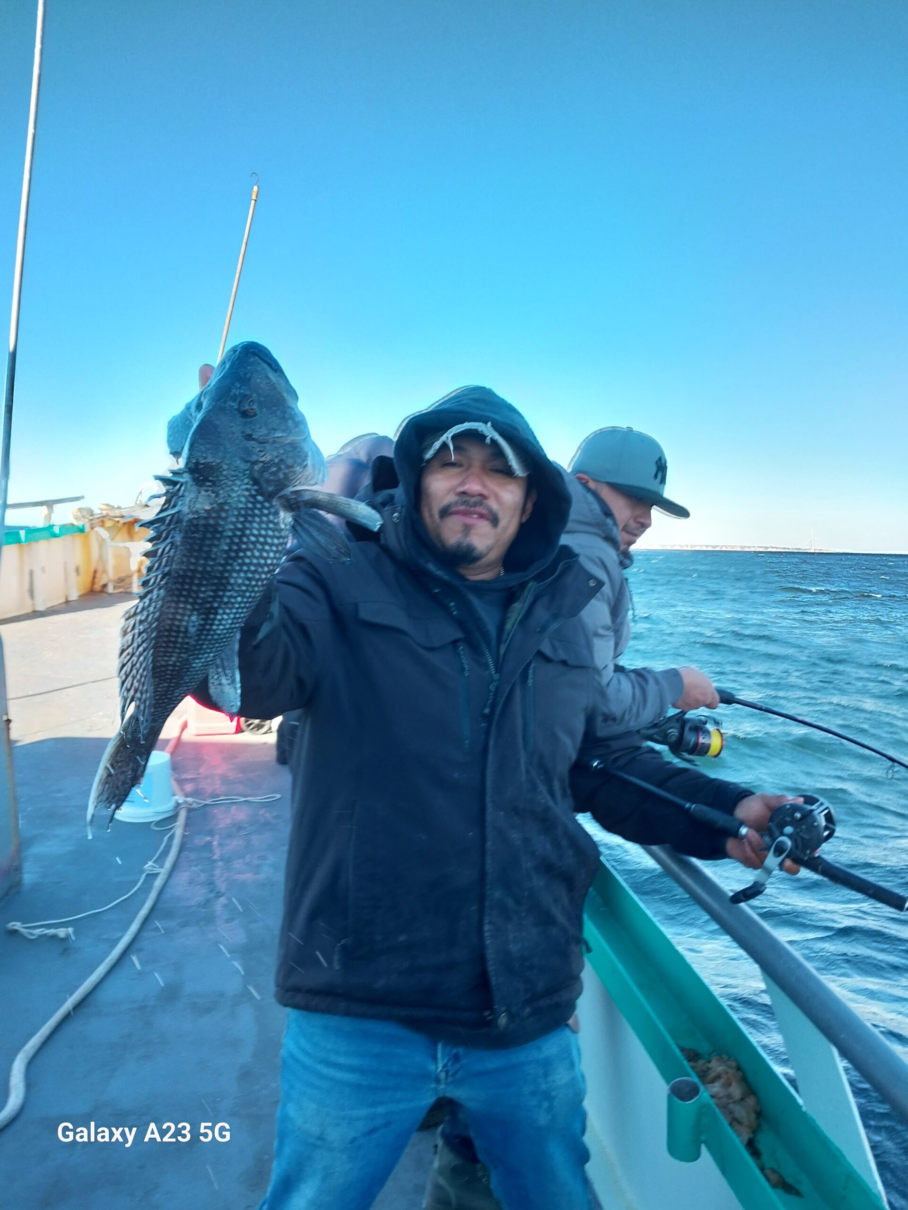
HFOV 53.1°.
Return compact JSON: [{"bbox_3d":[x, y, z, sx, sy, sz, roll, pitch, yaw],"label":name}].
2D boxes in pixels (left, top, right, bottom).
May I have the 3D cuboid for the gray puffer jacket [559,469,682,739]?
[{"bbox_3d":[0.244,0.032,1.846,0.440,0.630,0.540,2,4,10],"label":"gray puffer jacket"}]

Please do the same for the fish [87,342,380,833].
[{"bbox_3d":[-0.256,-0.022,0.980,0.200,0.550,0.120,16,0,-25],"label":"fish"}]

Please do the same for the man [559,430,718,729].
[{"bbox_3d":[0.224,0.490,1.897,0.580,1.700,0.560,2,4,10],"label":"man"}]

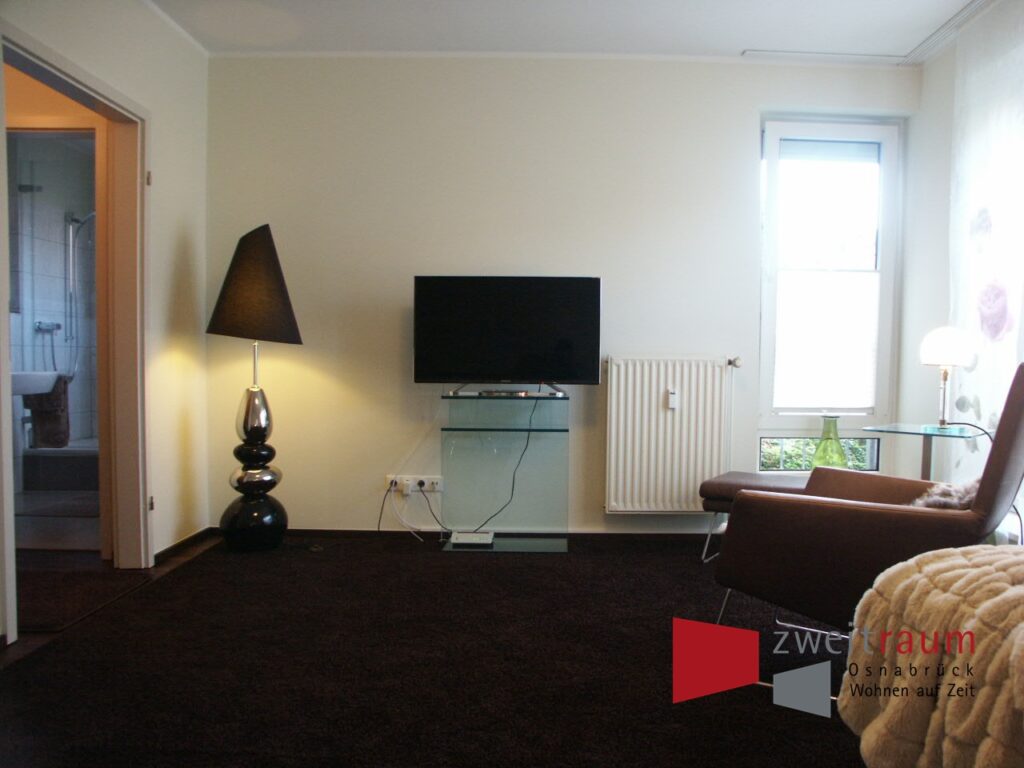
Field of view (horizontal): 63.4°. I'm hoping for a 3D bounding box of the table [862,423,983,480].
[{"bbox_3d":[1.532,0.517,3.014,0.360,0.702,0.366,-2,3,-42],"label":"table"}]

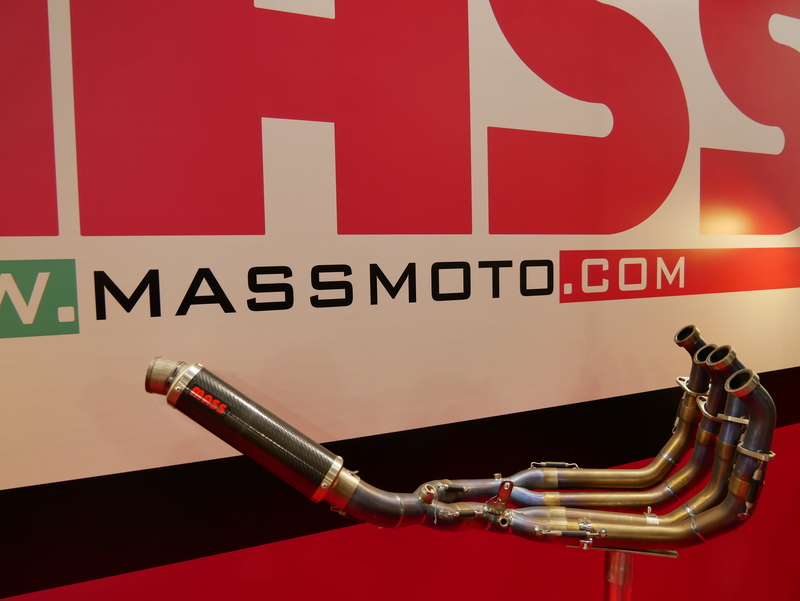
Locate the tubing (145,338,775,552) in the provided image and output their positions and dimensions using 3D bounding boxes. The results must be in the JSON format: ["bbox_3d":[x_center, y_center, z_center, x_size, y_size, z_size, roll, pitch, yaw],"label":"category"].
[{"bbox_3d":[0.066,0.255,1.105,1.125,0.385,0.320,-1,3,10],"label":"tubing"}]

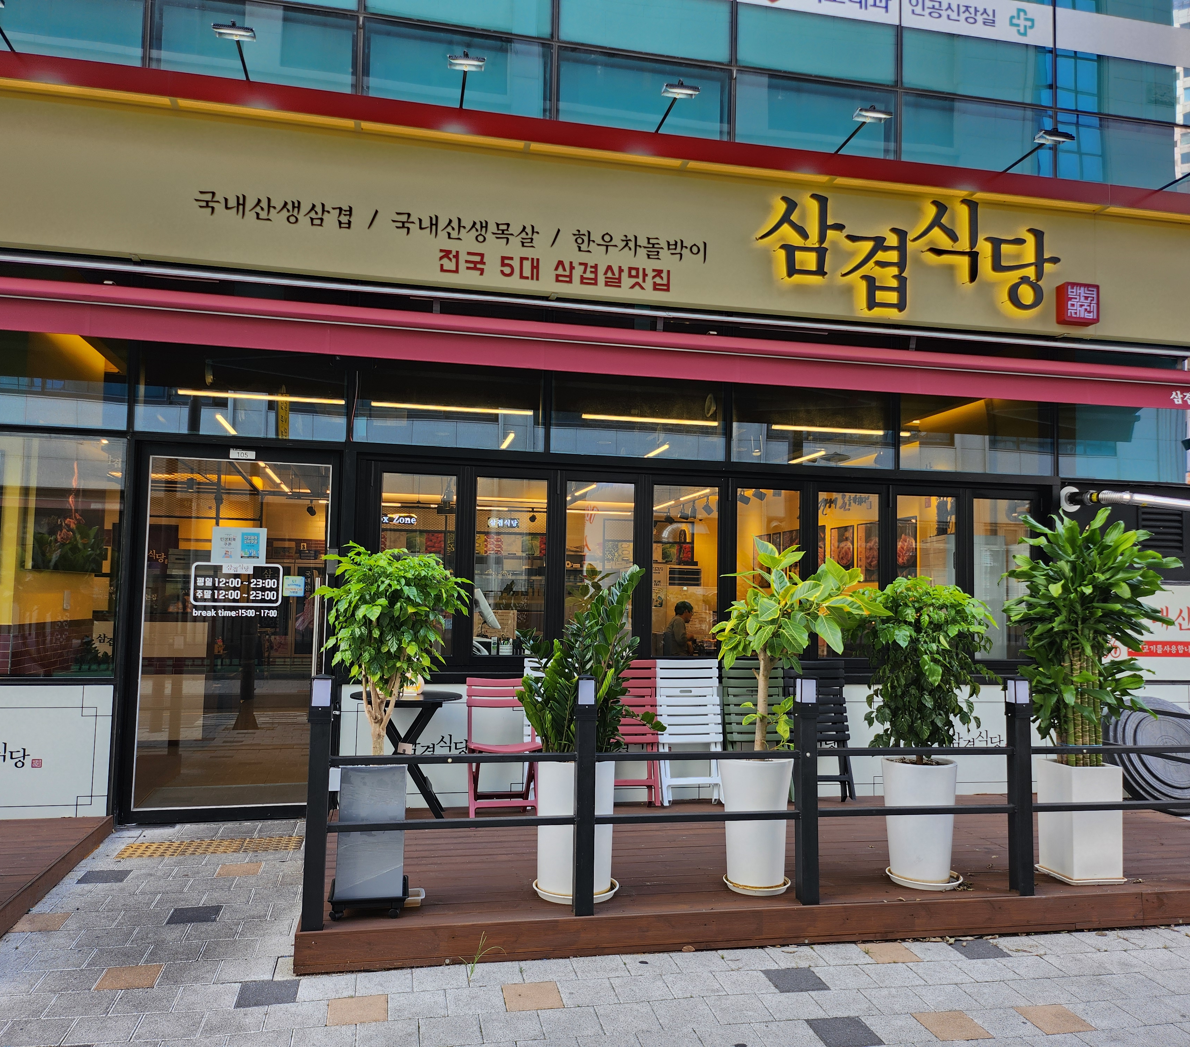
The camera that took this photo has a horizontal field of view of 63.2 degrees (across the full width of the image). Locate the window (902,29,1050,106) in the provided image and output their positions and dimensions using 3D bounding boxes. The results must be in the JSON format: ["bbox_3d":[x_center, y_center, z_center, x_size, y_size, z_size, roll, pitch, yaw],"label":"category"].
[{"bbox_3d":[2.629,-3.124,6.626,1.139,0.426,0.059,2,-4,-11],"label":"window"}]

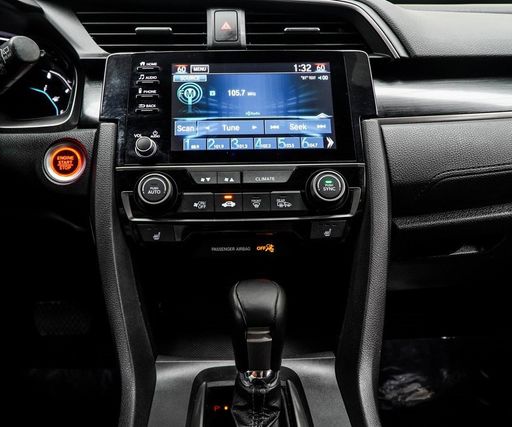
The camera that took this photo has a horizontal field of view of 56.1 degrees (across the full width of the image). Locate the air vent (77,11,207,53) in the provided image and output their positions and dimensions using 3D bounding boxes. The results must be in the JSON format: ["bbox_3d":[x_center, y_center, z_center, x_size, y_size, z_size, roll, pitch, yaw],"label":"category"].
[{"bbox_3d":[-0.121,-0.190,0.520,0.136,0.045,0.030,-1,-10,-3],"label":"air vent"}]

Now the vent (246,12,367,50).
[{"bbox_3d":[0.054,-0.193,0.529,0.130,0.046,0.030,-1,-10,-3],"label":"vent"}]

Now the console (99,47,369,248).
[{"bbox_3d":[-0.015,-0.062,0.466,0.253,0.199,0.060,-1,-16,-3],"label":"console"}]

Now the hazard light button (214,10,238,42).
[{"bbox_3d":[-0.031,-0.194,0.505,0.025,0.036,0.012,-1,-10,-3],"label":"hazard light button"}]

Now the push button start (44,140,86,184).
[{"bbox_3d":[-0.195,-0.052,0.499,0.046,0.048,0.015,3,-11,11],"label":"push button start"}]

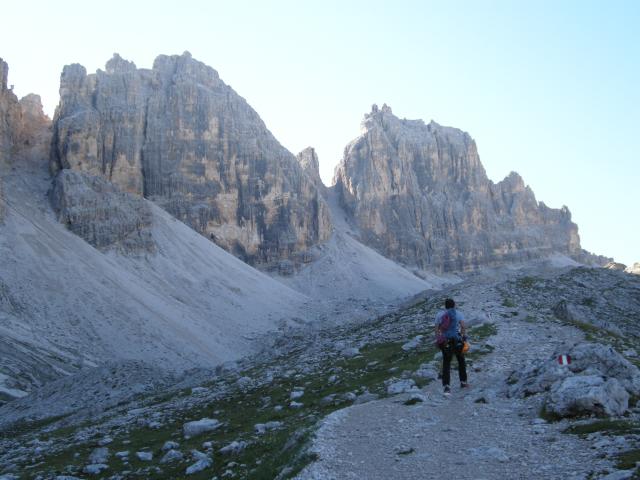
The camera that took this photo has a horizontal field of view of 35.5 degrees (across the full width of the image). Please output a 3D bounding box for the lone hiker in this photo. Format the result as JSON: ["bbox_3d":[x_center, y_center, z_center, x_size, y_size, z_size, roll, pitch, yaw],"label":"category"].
[{"bbox_3d":[2.451,1.973,18.500,0.610,1.750,0.480,-1,-5,7],"label":"lone hiker"}]

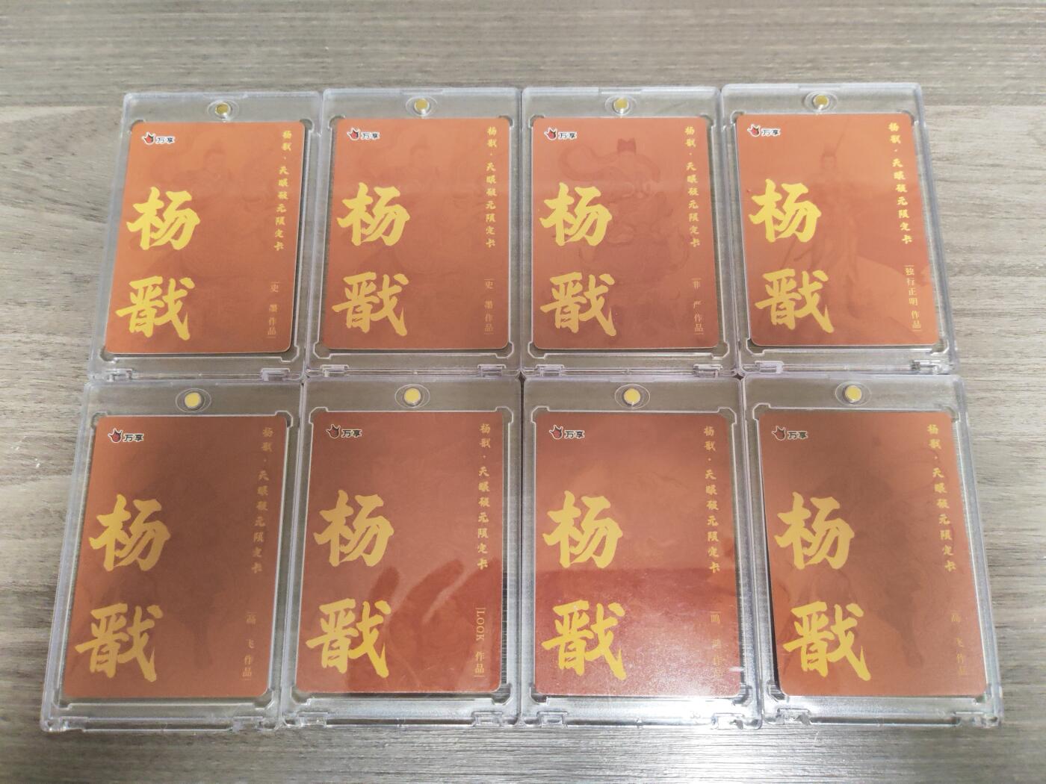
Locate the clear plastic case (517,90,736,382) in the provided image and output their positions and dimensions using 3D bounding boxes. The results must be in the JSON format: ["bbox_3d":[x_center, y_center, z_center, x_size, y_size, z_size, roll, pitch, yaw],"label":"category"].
[{"bbox_3d":[0.036,-0.057,0.286,0.072,0.007,0.108,0,76,1],"label":"clear plastic case"}]

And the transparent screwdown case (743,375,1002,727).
[{"bbox_3d":[0.107,0.047,0.259,0.072,0.008,0.108,0,76,1],"label":"transparent screwdown case"}]

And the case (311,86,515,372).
[{"bbox_3d":[-0.037,-0.057,0.286,0.072,0.007,0.108,0,76,1],"label":"case"}]

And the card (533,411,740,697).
[{"bbox_3d":[0.036,0.050,0.259,0.063,0.001,0.088,1,76,1],"label":"card"}]

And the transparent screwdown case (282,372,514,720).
[{"bbox_3d":[-0.036,0.048,0.260,0.072,0.007,0.108,0,76,1],"label":"transparent screwdown case"}]

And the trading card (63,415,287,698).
[{"bbox_3d":[-0.110,0.051,0.260,0.063,0.001,0.088,0,76,0],"label":"trading card"}]

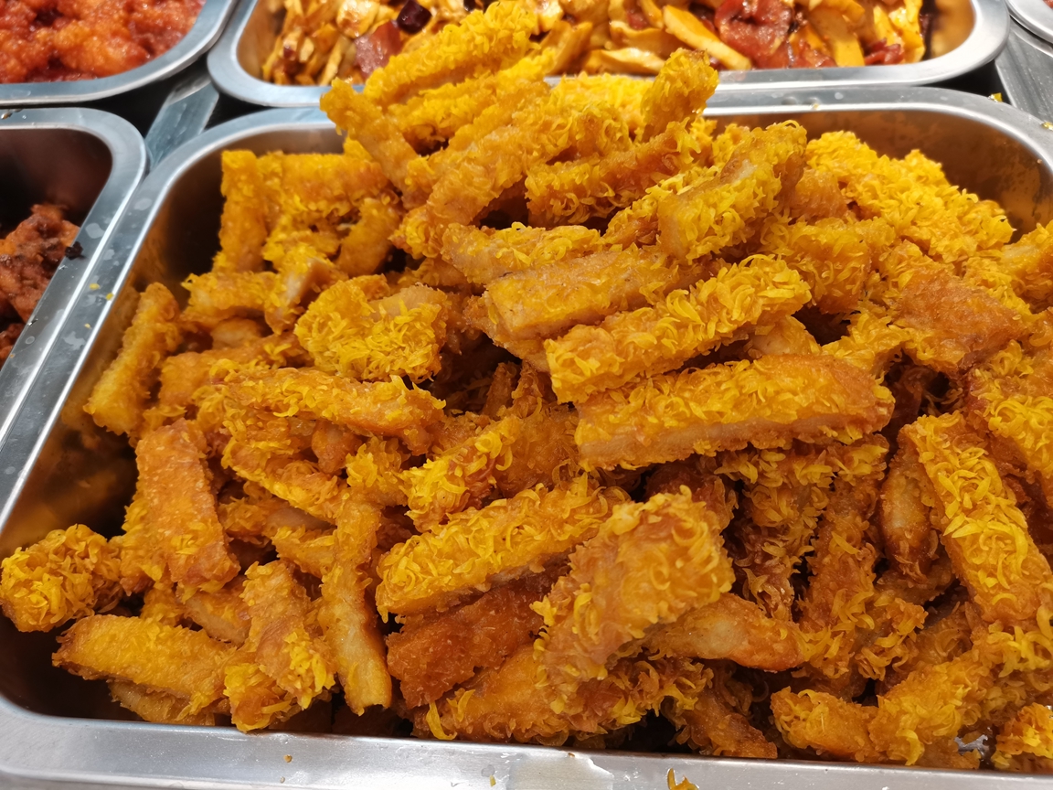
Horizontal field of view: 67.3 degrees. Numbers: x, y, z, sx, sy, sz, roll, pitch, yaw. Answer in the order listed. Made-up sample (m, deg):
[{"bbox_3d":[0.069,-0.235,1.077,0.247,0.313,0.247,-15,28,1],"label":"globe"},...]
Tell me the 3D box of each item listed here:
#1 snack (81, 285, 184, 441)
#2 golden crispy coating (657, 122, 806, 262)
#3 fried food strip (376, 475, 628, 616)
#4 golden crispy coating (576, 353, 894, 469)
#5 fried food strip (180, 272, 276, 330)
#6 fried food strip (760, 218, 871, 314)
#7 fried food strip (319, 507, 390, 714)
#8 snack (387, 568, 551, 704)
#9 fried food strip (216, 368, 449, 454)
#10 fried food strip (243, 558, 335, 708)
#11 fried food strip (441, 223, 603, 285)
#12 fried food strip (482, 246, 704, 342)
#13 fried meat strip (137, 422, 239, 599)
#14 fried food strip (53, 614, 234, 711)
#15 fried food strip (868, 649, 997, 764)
[{"bbox_3d":[-0.168,-0.017,0.339,0.016,0.016,0.061,7,62,11],"label":"snack"},{"bbox_3d":[0.077,-0.075,0.292,0.055,0.017,0.018,-34,58,-3],"label":"golden crispy coating"},{"bbox_3d":[-0.005,0.043,0.228,0.069,0.017,0.021,-15,54,-4],"label":"fried food strip"},{"bbox_3d":[0.060,0.004,0.232,0.085,0.016,0.021,-6,54,2],"label":"golden crispy coating"},{"bbox_3d":[-0.130,-0.041,0.350,0.045,0.014,0.017,5,57,13],"label":"fried food strip"},{"bbox_3d":[0.091,-0.042,0.258,0.036,0.023,0.022,1,74,-2],"label":"fried food strip"},{"bbox_3d":[-0.057,0.072,0.267,0.016,0.015,0.061,-8,71,1],"label":"fried food strip"},{"bbox_3d":[-0.015,0.080,0.261,0.058,0.014,0.021,-23,57,-3],"label":"snack"},{"bbox_3d":[-0.076,0.004,0.302,0.091,0.015,0.017,9,58,18],"label":"fried food strip"},{"bbox_3d":[-0.077,0.077,0.259,0.019,0.016,0.043,-20,73,-8],"label":"fried food strip"},{"bbox_3d":[0.000,-0.046,0.258,0.053,0.016,0.019,4,55,15],"label":"fried food strip"},{"bbox_3d":[0.024,-0.036,0.282,0.075,0.016,0.020,-9,55,8],"label":"fried food strip"},{"bbox_3d":[-0.114,0.037,0.267,0.021,0.015,0.053,-17,74,-5],"label":"fried meat strip"},{"bbox_3d":[-0.133,0.093,0.276,0.063,0.012,0.019,4,57,13],"label":"fried food strip"},{"bbox_3d":[0.109,0.080,0.209,0.034,0.018,0.020,-28,56,0],"label":"fried food strip"}]

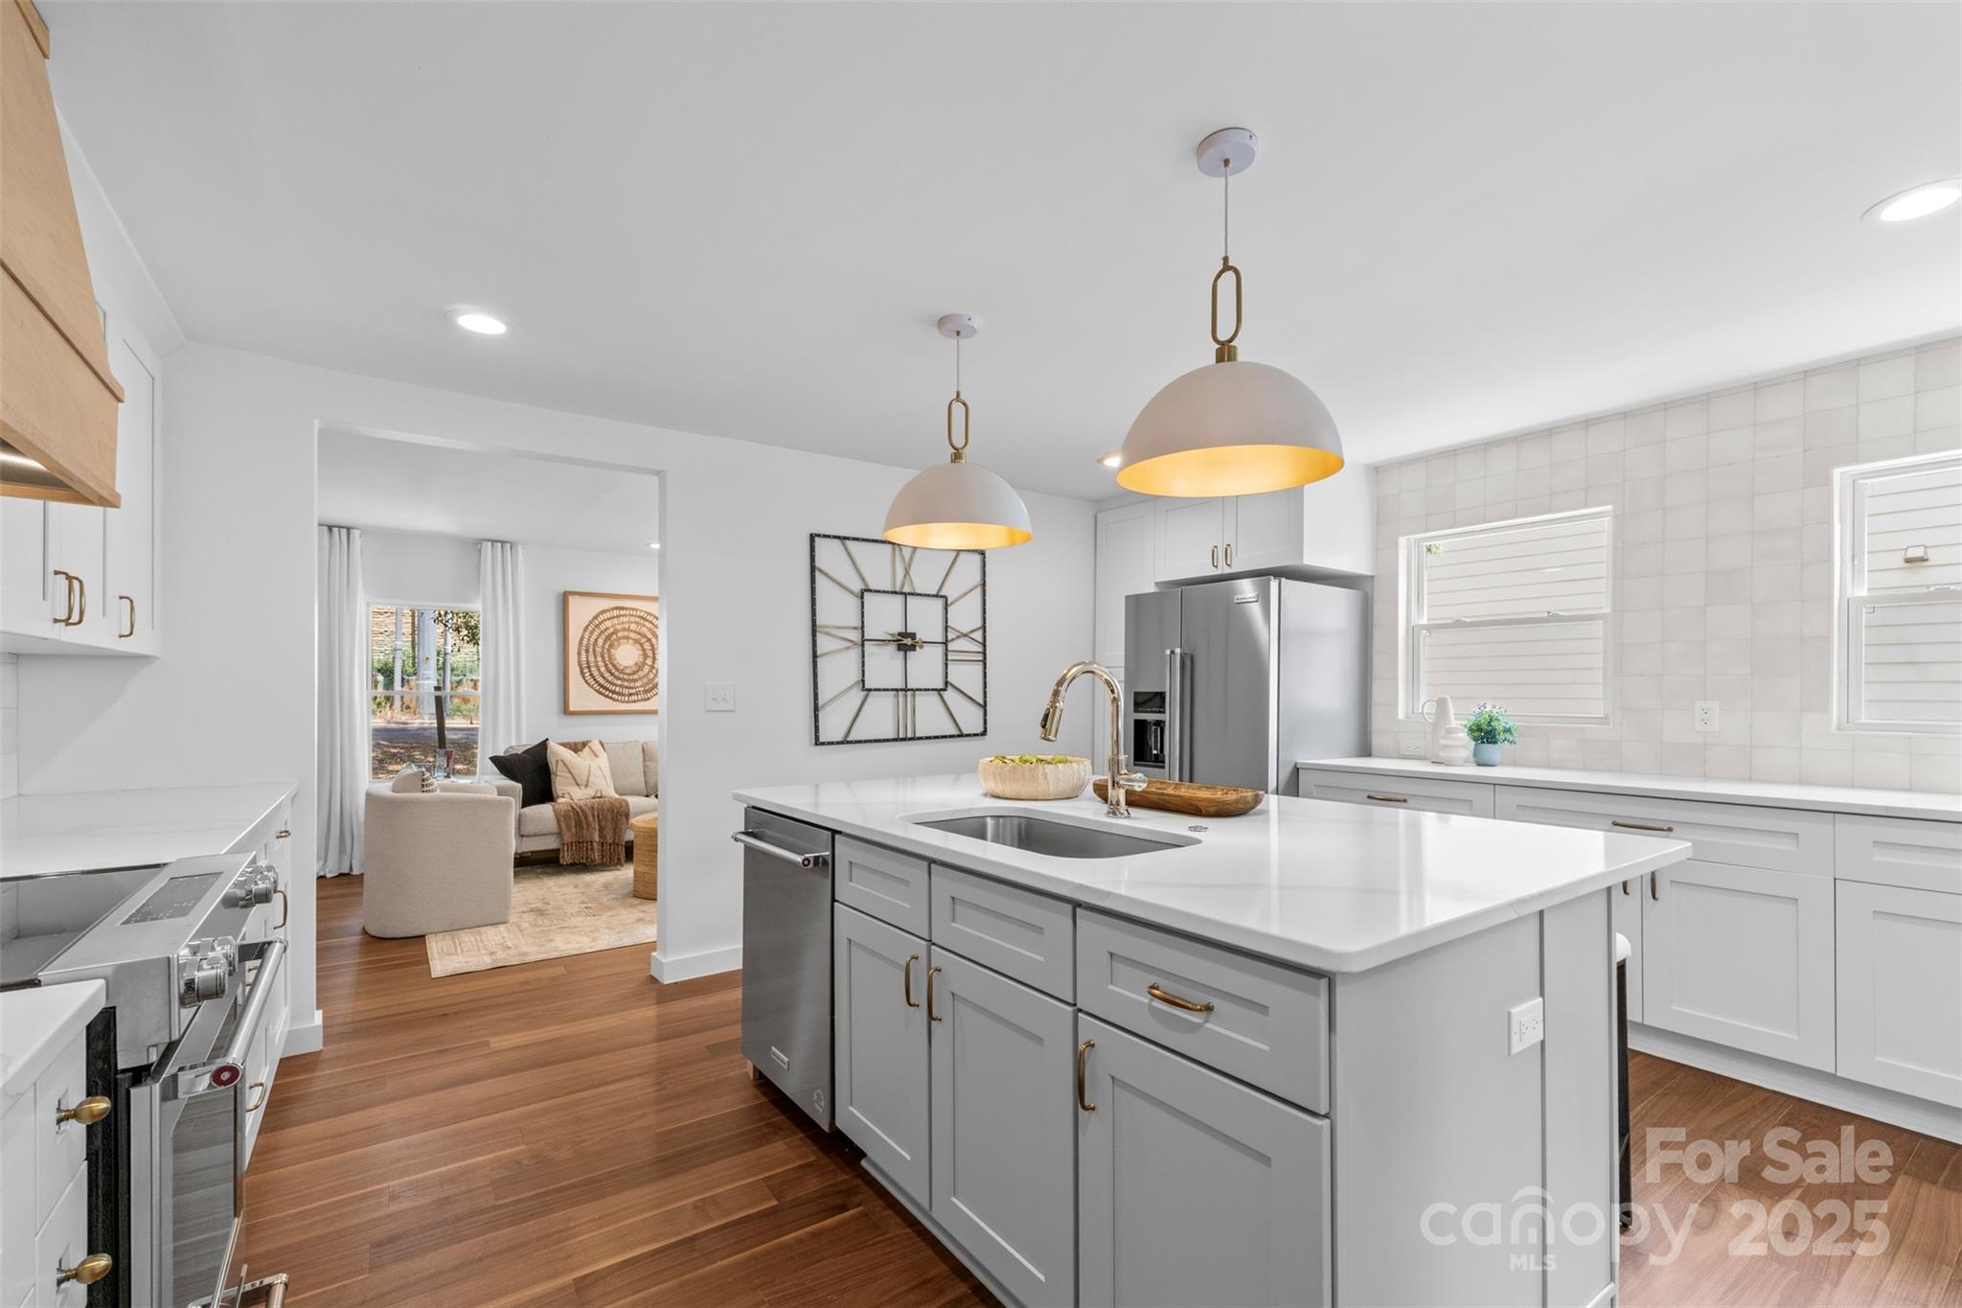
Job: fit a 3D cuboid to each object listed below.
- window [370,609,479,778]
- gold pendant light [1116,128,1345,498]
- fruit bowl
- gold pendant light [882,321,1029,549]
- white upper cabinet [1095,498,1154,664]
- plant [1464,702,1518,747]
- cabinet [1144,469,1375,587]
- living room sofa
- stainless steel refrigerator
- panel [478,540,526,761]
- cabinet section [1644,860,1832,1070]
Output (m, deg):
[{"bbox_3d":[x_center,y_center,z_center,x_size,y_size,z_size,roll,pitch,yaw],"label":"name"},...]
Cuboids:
[{"bbox_3d":[-4.106,0.290,6.043,0.730,1.310,0.090,2,-3,-36],"label":"window"},{"bbox_3d":[0.521,-0.746,1.756,0.462,0.705,0.462,0,-3,0],"label":"gold pendant light"},{"bbox_3d":[0.165,0.388,2.591,0.360,0.118,0.360,0,-3,0],"label":"fruit bowl"},{"bbox_3d":[-0.072,-0.708,2.588,0.462,0.705,0.462,0,-3,0],"label":"gold pendant light"},{"bbox_3d":[1.116,-0.404,5.101,0.640,0.990,0.490,2,-3,-36],"label":"white upper cabinet"},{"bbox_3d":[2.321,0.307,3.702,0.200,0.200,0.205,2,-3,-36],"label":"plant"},{"bbox_3d":[1.539,-0.681,4.524,0.640,0.550,0.950,2,-3,-36],"label":"cabinet"},{"bbox_3d":[-2.634,1.126,6.378,2.200,0.850,0.900,2,-3,-36],"label":"living room sofa"},{"bbox_3d":[1.350,0.560,4.209,0.880,1.780,0.910,2,-3,-36],"label":"stainless steel refrigerator"},{"bbox_3d":[-3.651,0.352,6.232,0.320,2.380,0.120,2,-3,-36],"label":"panel"},{"bbox_3d":[2.598,0.969,2.755,0.520,0.575,0.455,1,-2,-37],"label":"cabinet section"}]

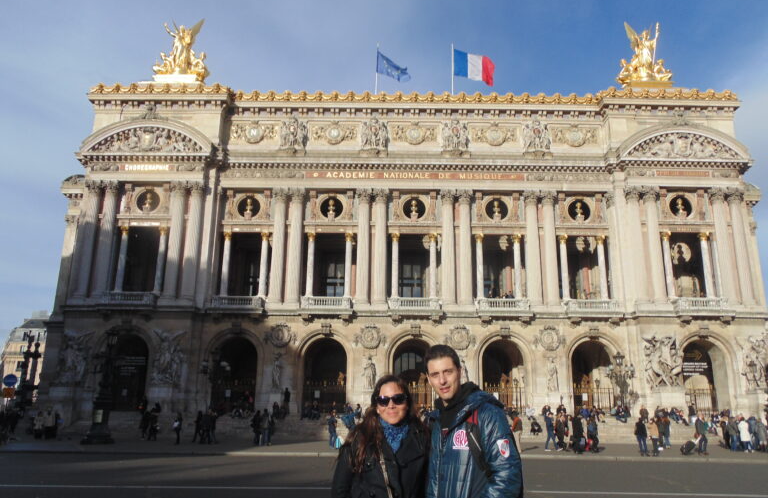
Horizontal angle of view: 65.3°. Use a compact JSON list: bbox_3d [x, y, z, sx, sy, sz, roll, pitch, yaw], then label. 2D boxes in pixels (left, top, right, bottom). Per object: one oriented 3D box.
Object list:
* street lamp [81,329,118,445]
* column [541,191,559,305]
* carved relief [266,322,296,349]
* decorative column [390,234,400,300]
[{"bbox_3d":[-14.107,6.863,30.195,1.600,5.651,1.600,1,-15,1],"label":"street lamp"},{"bbox_3d":[14.552,-0.104,52.823,1.300,10.100,1.300,1,-15,0],"label":"column"},{"bbox_3d":[-8.691,7.377,50.543,2.698,2.183,0.400,1,-15,1],"label":"carved relief"},{"bbox_3d":[1.001,1.369,51.017,0.700,5.583,0.700,1,-14,0],"label":"decorative column"}]

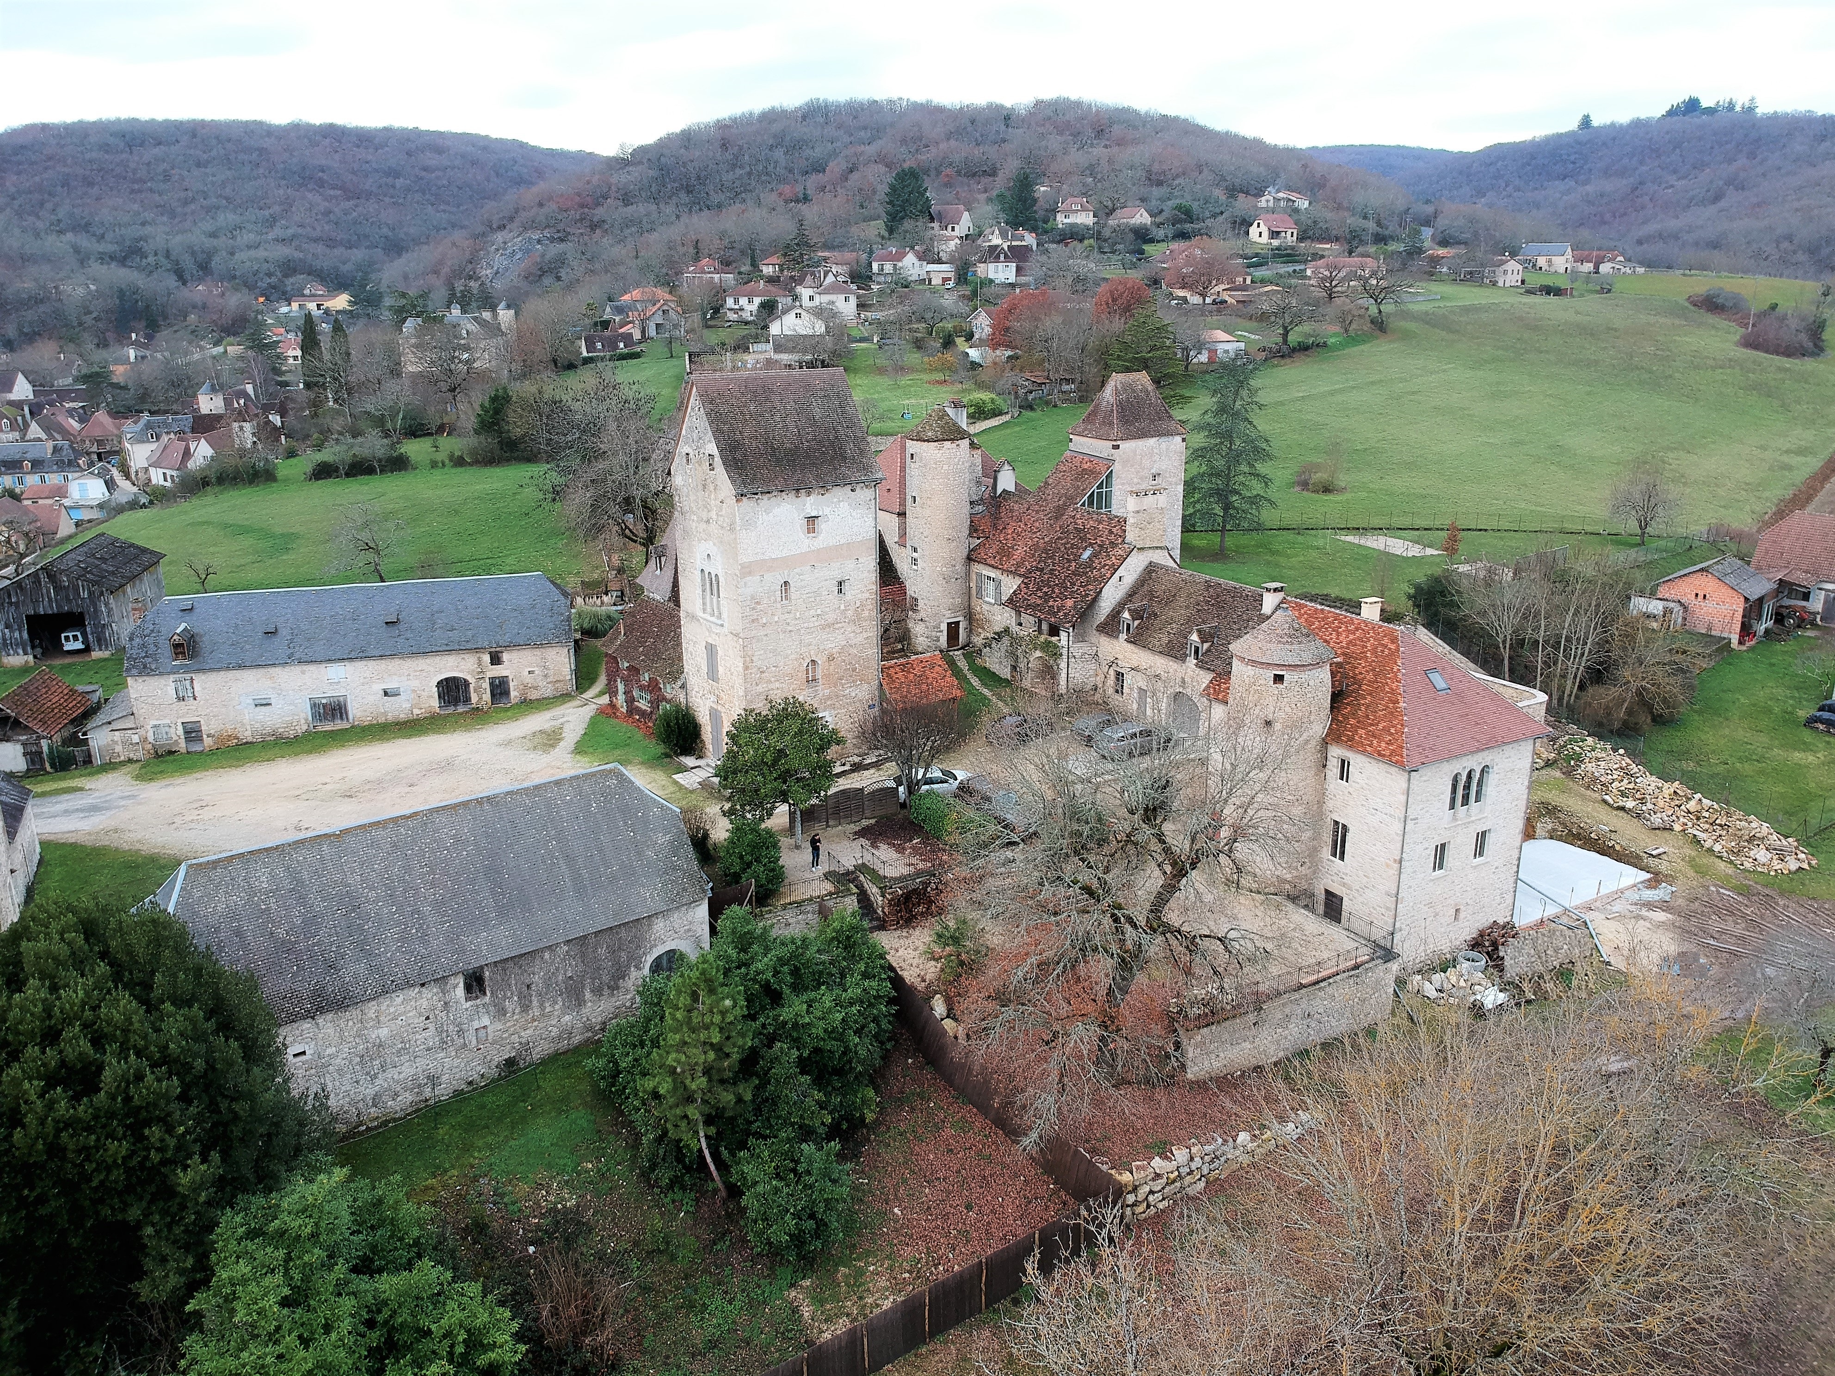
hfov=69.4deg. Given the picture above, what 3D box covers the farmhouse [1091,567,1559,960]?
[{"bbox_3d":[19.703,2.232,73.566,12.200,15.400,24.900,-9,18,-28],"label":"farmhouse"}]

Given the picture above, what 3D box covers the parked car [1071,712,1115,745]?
[{"bbox_3d":[11.537,2.426,80.242,4.000,1.450,1.750,-11,19,-30],"label":"parked car"}]

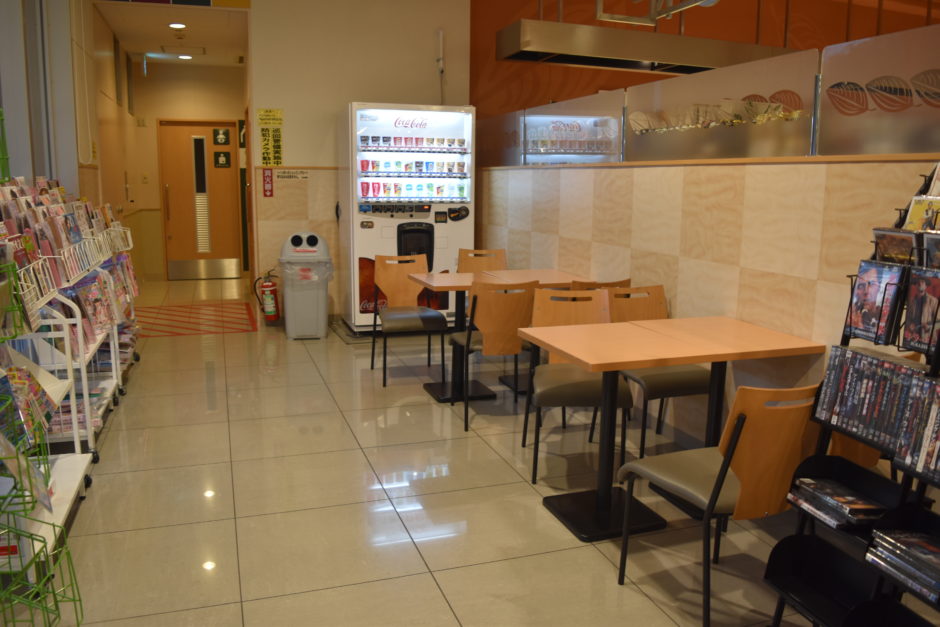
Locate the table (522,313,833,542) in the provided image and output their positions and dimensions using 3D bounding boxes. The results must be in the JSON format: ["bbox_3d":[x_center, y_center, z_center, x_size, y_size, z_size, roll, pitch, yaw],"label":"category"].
[{"bbox_3d":[0.742,0.433,2.746,0.980,0.700,0.595,-3,11,-20],"label":"table"}]

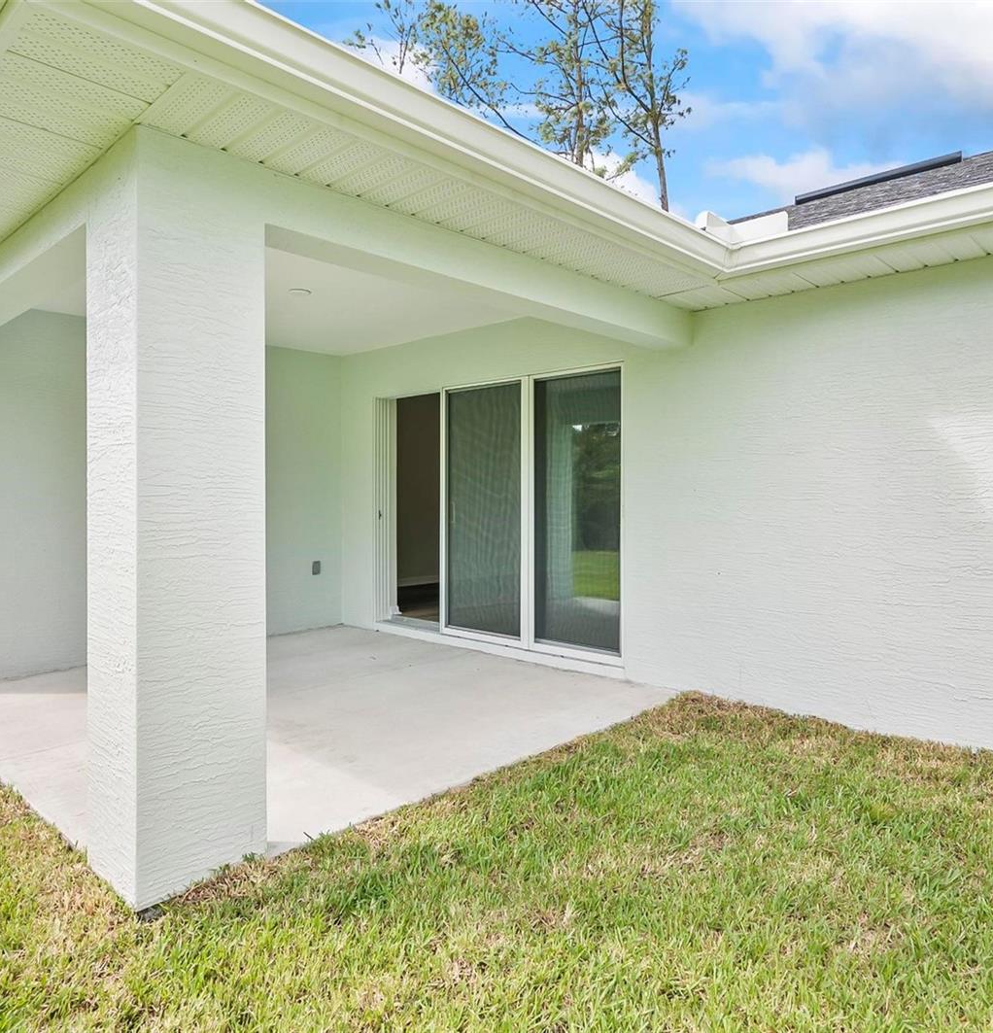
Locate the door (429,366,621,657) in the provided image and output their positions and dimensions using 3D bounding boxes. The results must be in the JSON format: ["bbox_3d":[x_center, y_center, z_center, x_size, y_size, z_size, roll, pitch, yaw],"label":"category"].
[{"bbox_3d":[0.191,-0.039,5.604,1.865,1.999,0.100,1,2,43],"label":"door"}]

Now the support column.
[{"bbox_3d":[-1.068,0.009,2.467,0.435,2.319,0.413,1,2,43],"label":"support column"}]

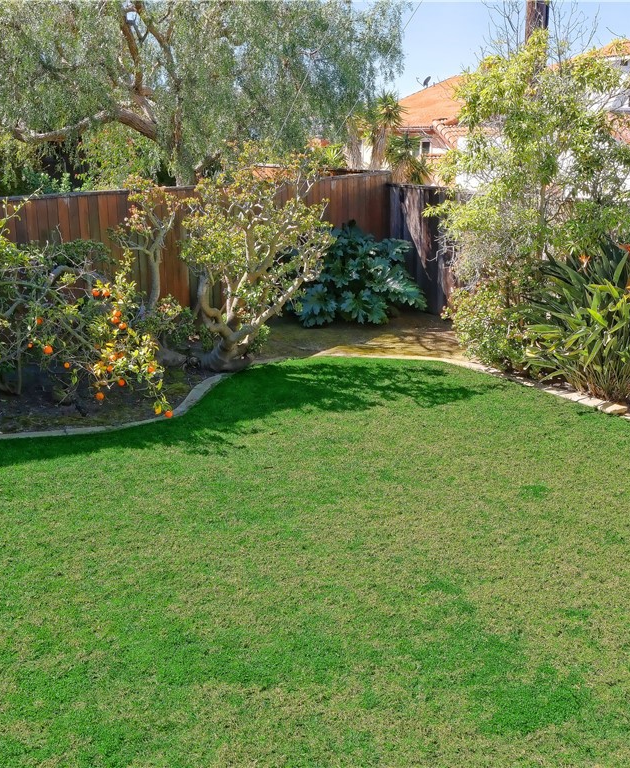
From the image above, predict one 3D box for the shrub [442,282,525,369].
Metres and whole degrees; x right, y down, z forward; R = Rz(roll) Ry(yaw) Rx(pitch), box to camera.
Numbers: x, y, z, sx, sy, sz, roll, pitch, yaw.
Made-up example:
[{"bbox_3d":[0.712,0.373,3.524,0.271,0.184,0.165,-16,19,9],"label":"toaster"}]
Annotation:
[{"bbox_3d":[2.076,-0.826,11.458,1.000,0.950,0.950,3,16,10],"label":"shrub"}]

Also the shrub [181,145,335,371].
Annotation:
[{"bbox_3d":[-0.637,-1.370,10.681,1.550,2.420,1.500,-1,16,-3],"label":"shrub"}]

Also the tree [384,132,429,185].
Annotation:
[{"bbox_3d":[1.715,-3.355,17.550,0.800,2.500,0.800,2,16,5],"label":"tree"}]

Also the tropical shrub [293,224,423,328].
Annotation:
[{"bbox_3d":[0.581,-1.631,13.569,1.800,1.350,1.500,1,16,2],"label":"tropical shrub"}]

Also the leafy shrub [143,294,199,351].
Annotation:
[{"bbox_3d":[-1.775,-0.780,11.627,0.660,0.730,0.600,-2,16,-9],"label":"leafy shrub"}]

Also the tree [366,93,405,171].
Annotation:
[{"bbox_3d":[1.329,-3.801,17.839,0.750,3.200,0.750,1,16,4],"label":"tree"}]

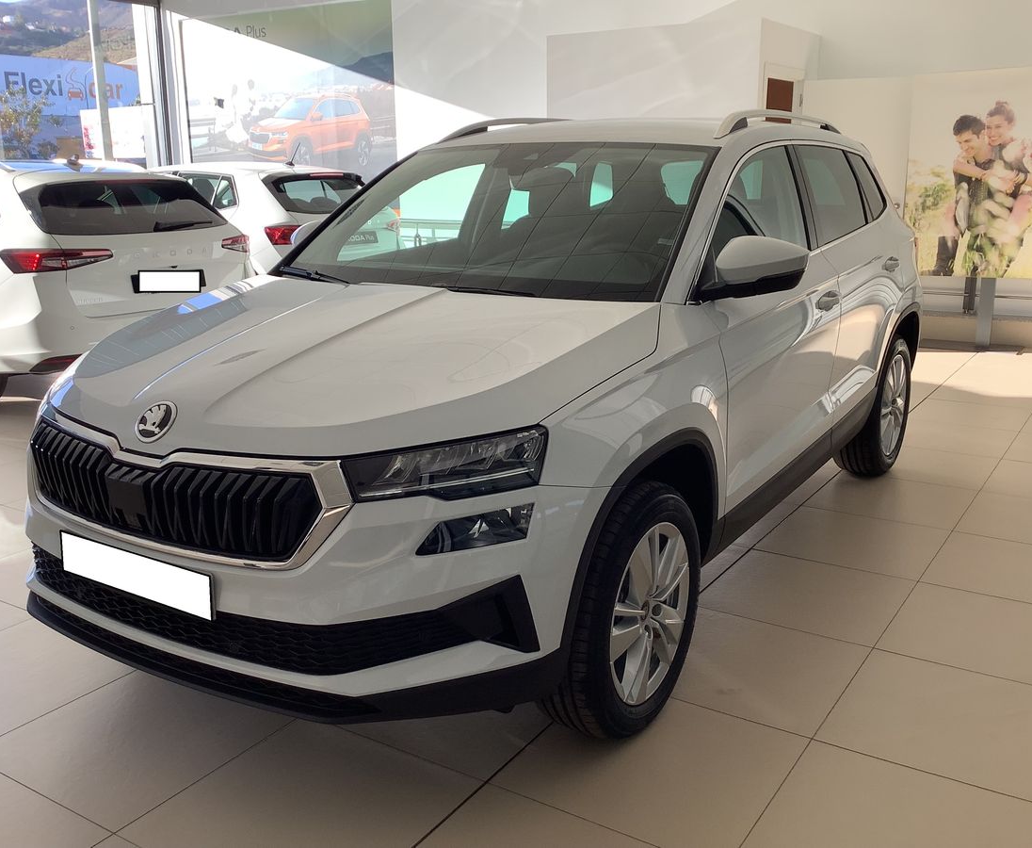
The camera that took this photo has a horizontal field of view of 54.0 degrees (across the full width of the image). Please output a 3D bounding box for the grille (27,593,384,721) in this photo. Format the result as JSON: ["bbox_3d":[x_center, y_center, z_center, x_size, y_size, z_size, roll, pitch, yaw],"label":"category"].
[{"bbox_3d":[-0.838,0.514,2.390,1.260,0.090,0.150,8,17,32],"label":"grille"}]

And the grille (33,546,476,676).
[{"bbox_3d":[-0.807,0.365,2.403,1.500,0.150,0.270,8,17,32],"label":"grille"}]

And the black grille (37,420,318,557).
[{"bbox_3d":[-0.840,0.155,2.301,1.000,0.200,0.140,8,17,32],"label":"black grille"}]

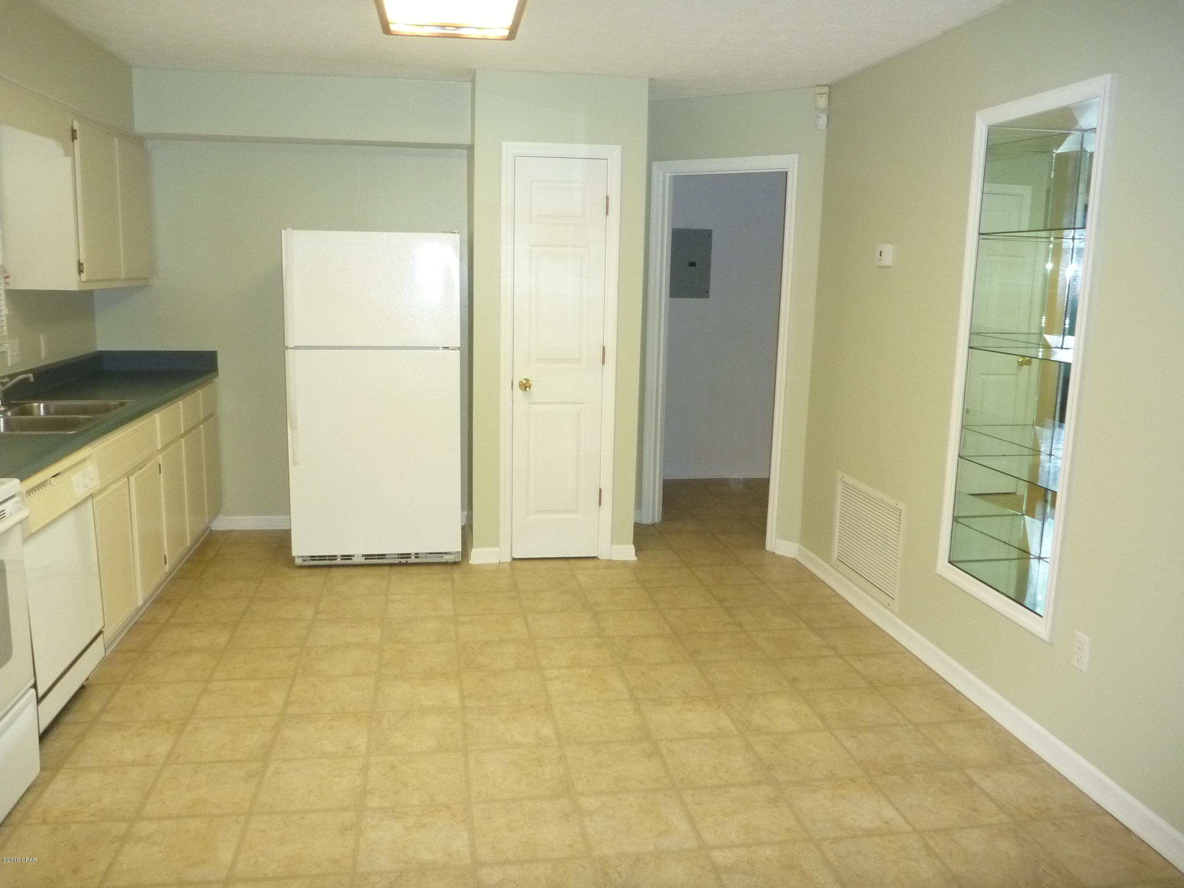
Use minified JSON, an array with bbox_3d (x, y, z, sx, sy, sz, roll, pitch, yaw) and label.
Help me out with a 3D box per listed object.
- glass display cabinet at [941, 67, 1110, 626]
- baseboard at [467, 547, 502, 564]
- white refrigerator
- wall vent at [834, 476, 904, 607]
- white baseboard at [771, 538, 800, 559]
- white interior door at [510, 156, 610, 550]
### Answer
[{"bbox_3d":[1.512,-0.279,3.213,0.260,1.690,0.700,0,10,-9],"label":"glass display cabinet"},{"bbox_3d":[-0.556,0.575,4.976,0.160,0.083,0.022,0,10,-9],"label":"baseboard"},{"bbox_3d":[-1.120,-0.257,5.061,0.830,1.670,0.760,0,10,-9],"label":"white refrigerator"},{"bbox_3d":[1.236,0.415,4.318,0.028,0.458,0.690,0,10,-9],"label":"wall vent"},{"bbox_3d":[1.062,0.564,5.206,0.130,0.092,0.020,8,12,35],"label":"white baseboard"},{"bbox_3d":[-0.169,-0.402,4.883,0.460,2.030,0.045,0,10,-9],"label":"white interior door"}]

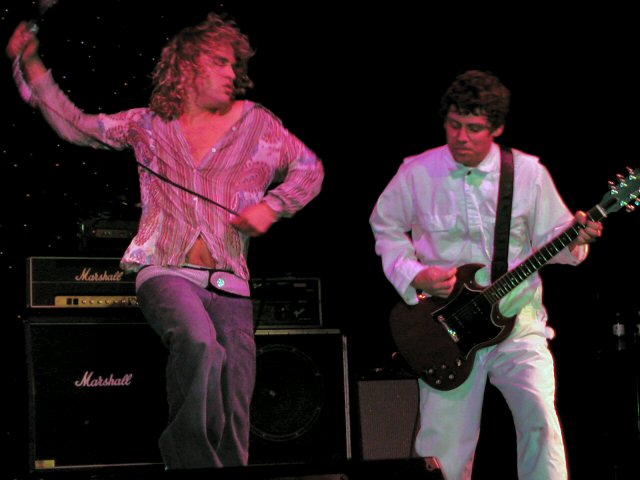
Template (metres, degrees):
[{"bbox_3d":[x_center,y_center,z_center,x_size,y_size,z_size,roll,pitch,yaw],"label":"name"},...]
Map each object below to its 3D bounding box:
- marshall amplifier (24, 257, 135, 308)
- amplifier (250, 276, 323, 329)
[{"bbox_3d":[-1.116,0.228,8.483,0.740,0.270,0.215,1,-8,-21],"label":"marshall amplifier"},{"bbox_3d":[-0.303,0.324,8.287,0.560,0.250,0.300,1,-8,-21],"label":"amplifier"}]

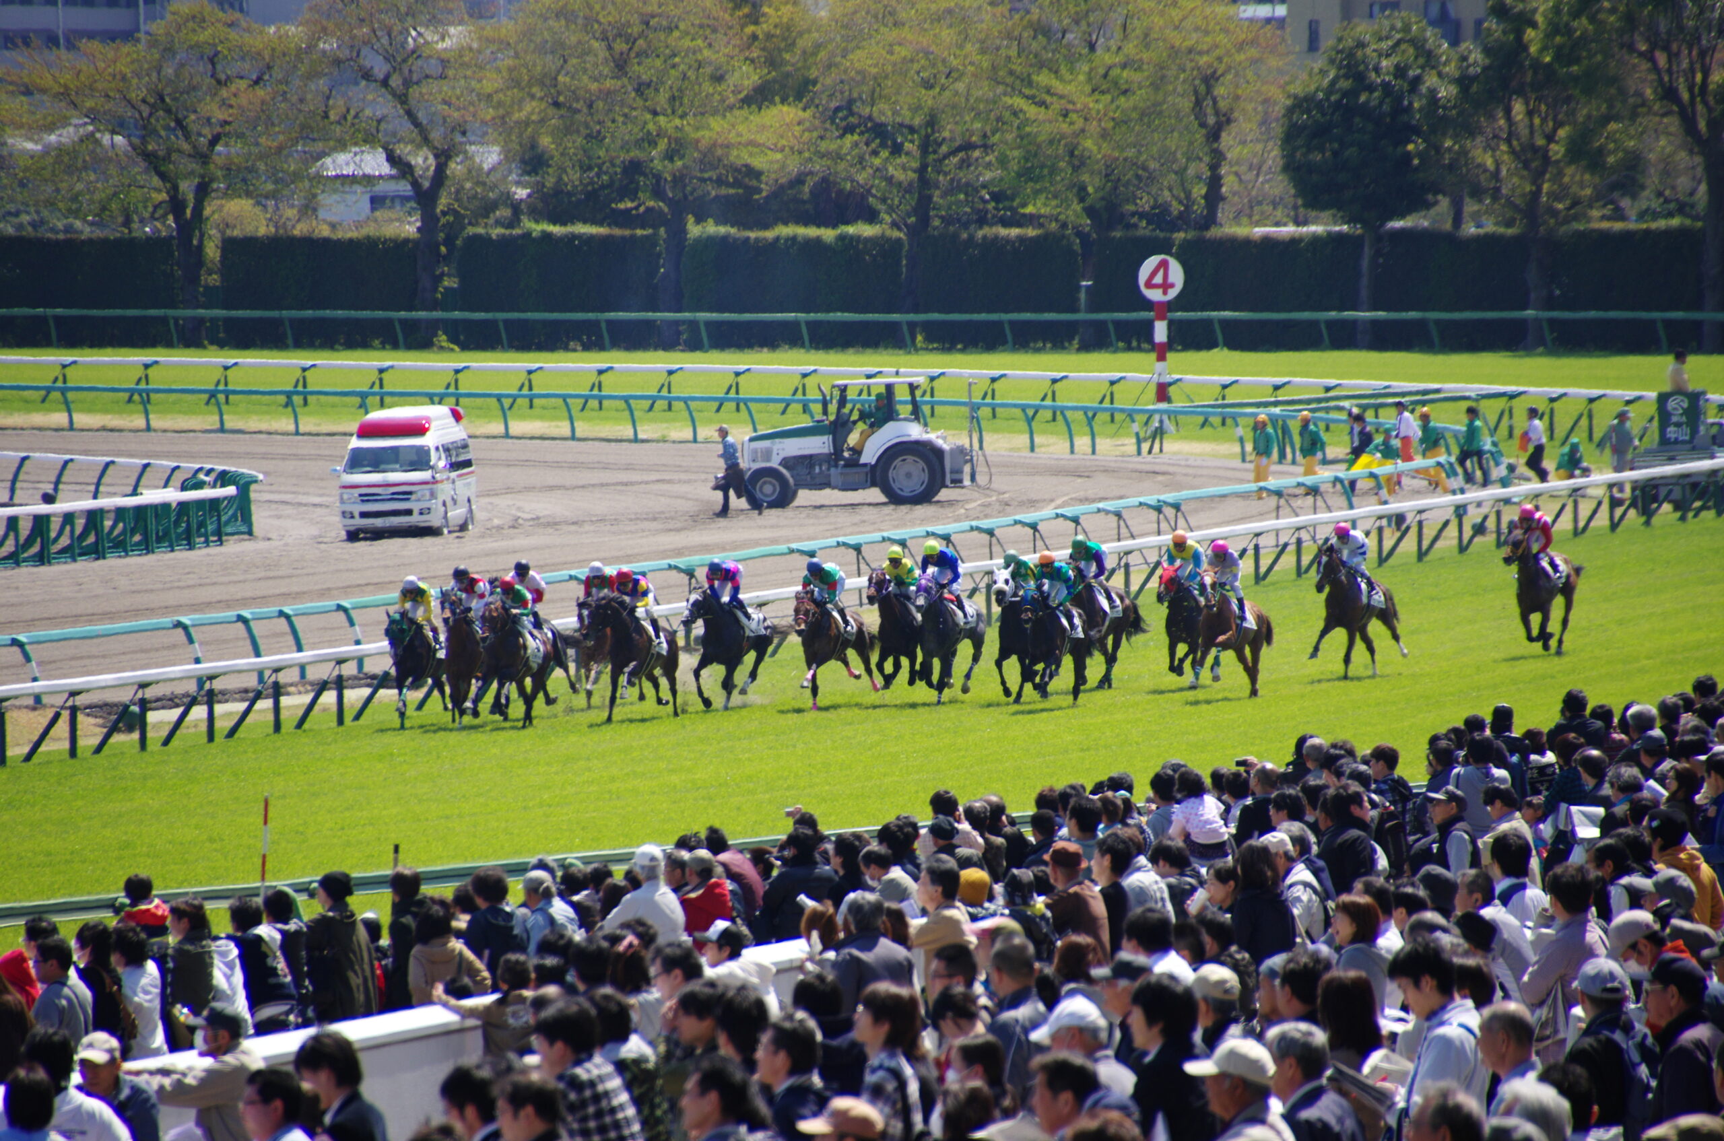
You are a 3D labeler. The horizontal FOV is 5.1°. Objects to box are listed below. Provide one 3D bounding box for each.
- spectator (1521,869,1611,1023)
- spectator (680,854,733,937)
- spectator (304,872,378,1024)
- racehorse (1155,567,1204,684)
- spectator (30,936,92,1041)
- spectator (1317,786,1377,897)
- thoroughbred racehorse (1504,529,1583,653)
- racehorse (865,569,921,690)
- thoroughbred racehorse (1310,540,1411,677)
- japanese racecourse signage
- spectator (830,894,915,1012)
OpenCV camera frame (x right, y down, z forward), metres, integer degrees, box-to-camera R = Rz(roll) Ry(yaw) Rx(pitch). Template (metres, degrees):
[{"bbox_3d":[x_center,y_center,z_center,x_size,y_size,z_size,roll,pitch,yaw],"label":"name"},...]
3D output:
[{"bbox_3d":[3.042,2.119,83.530,0.470,1.700,0.330,-2,3,-45],"label":"spectator"},{"bbox_3d":[-0.981,2.576,121.026,0.480,1.660,0.320,-2,2,-41],"label":"spectator"},{"bbox_3d":[-3.390,2.828,126.041,0.520,1.720,0.350,-1,2,-38],"label":"spectator"},{"bbox_3d":[4.941,0.821,288.000,0.620,1.820,2.400,1,2,19],"label":"racehorse"},{"bbox_3d":[-4.689,2.990,113.139,0.320,1.700,0.500,1,1,32],"label":"spectator"},{"bbox_3d":[2.810,2.084,112.027,0.320,1.700,0.480,-2,3,-45],"label":"spectator"},{"bbox_3d":[10.233,0.307,290.864,0.600,1.930,2.350,0,1,19],"label":"thoroughbred racehorse"},{"bbox_3d":[0.660,0.876,283.000,0.620,1.820,2.400,1,2,19],"label":"racehorse"},{"bbox_3d":[7.483,0.607,291.000,0.620,2.040,2.450,1,2,22],"label":"thoroughbred racehorse"},{"bbox_3d":[16.275,-3.005,384.000,0.830,1.120,0.750,0,2,10],"label":"japanese racecourse signage"},{"bbox_3d":[0.061,2.566,102.634,0.520,1.700,0.360,-1,1,-34],"label":"spectator"}]

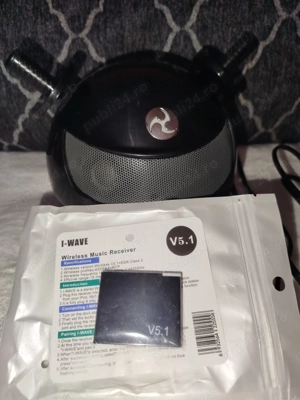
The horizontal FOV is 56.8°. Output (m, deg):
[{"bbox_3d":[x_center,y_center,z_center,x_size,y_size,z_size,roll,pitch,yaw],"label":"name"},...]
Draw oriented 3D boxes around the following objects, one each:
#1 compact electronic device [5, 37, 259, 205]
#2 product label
[{"bbox_3d":[-0.014,-0.050,0.232,0.205,0.160,0.128,-3,24,-4],"label":"compact electronic device"},{"bbox_3d":[-0.009,0.050,0.151,0.088,0.006,0.077,-6,66,0],"label":"product label"}]

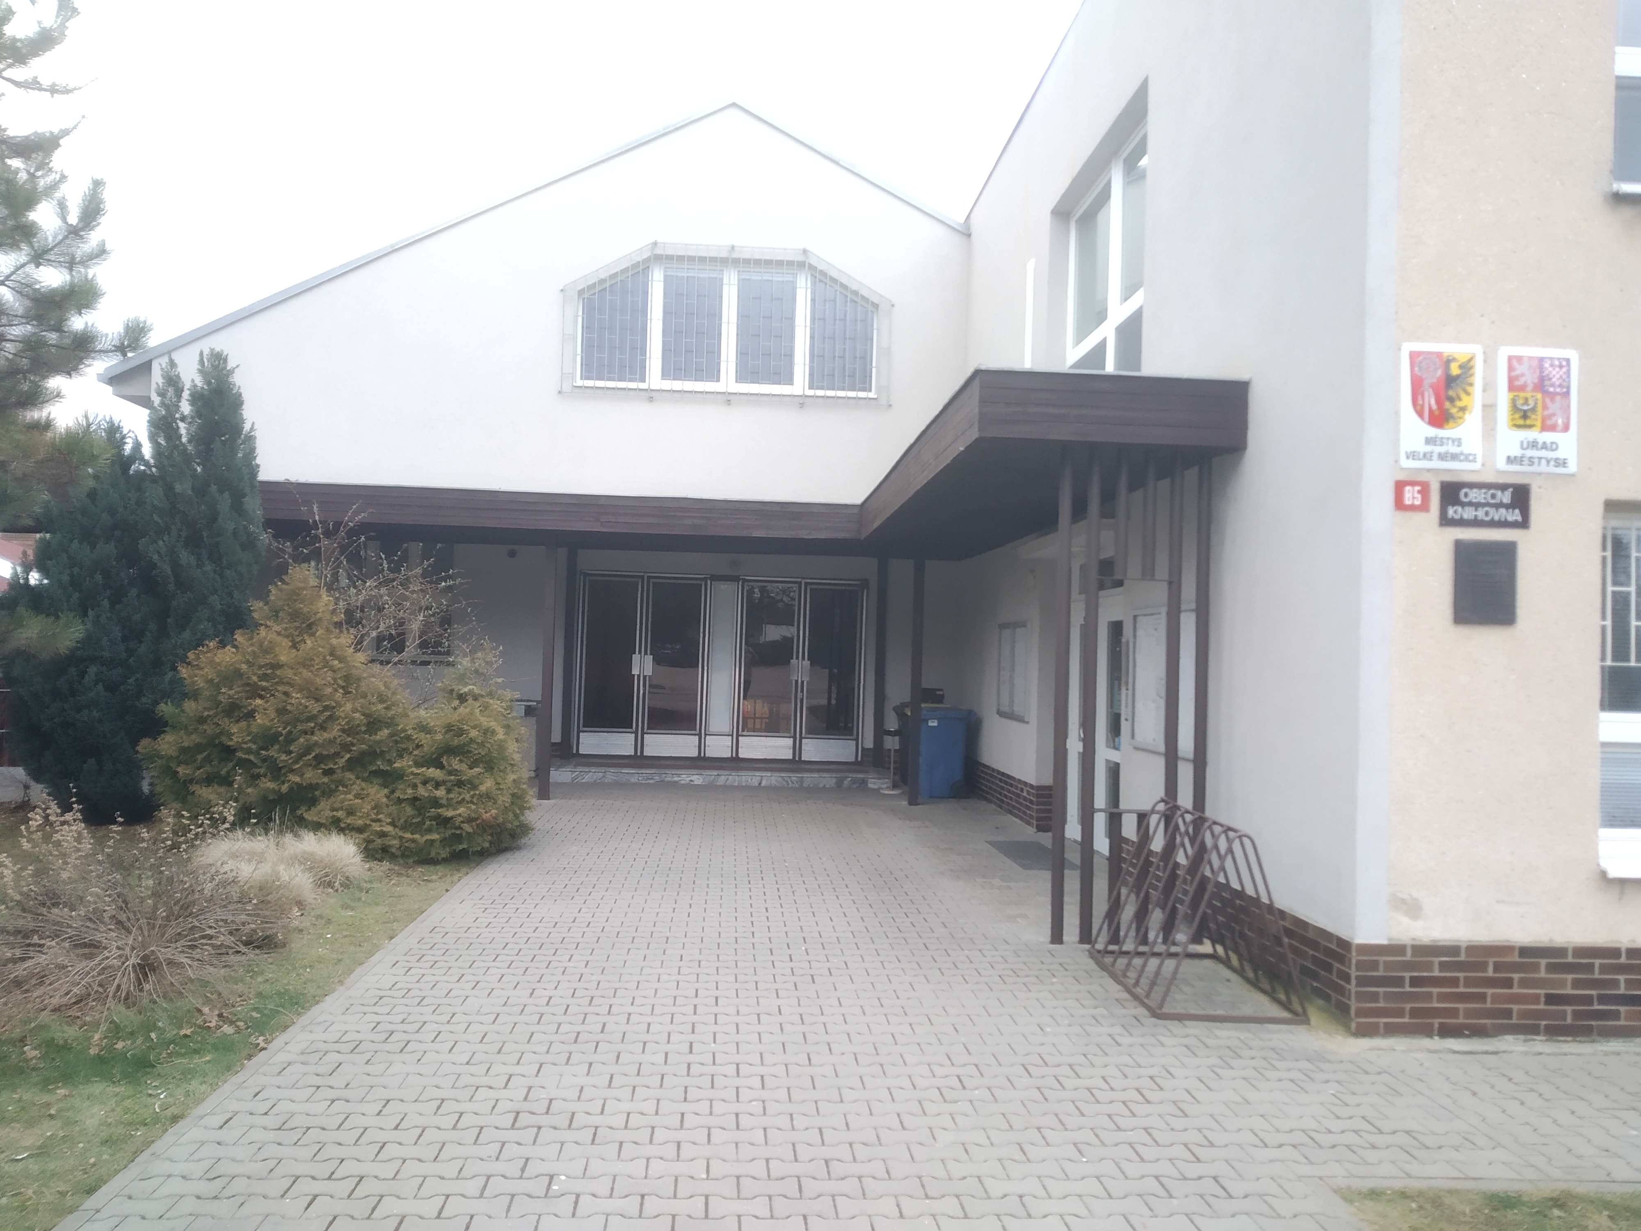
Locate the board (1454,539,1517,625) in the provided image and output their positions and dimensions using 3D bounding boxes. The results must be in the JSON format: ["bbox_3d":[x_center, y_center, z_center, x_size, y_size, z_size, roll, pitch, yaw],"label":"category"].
[{"bbox_3d":[3.164,-0.157,5.864,0.308,0.400,0.030,2,-2,-4],"label":"board"}]

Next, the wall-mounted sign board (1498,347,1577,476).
[{"bbox_3d":[3.437,-0.981,5.905,0.401,0.600,0.020,2,-2,-4],"label":"wall-mounted sign board"}]

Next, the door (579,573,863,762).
[{"bbox_3d":[-1.300,0.681,16.237,3.740,2.400,0.120,2,-2,-4],"label":"door"}]

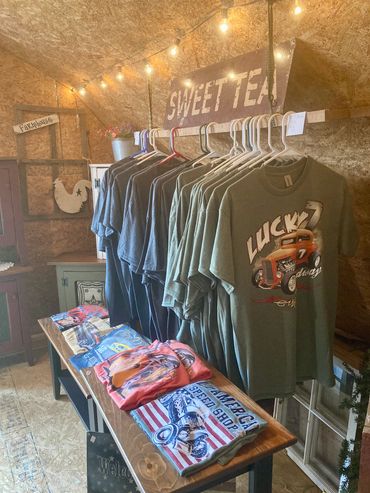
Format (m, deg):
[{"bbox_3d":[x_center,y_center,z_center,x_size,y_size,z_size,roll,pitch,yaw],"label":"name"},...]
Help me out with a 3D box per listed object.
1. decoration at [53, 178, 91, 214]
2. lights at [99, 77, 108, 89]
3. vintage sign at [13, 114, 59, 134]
[{"bbox_3d":[-0.824,-0.366,2.923,0.272,0.252,0.020,-6,14,-28],"label":"decoration"},{"bbox_3d":[-0.475,-0.957,2.327,0.044,0.066,0.044,-6,14,-28],"label":"lights"},{"bbox_3d":[-1.007,-0.828,2.704,0.303,0.053,0.015,-25,22,-23],"label":"vintage sign"}]

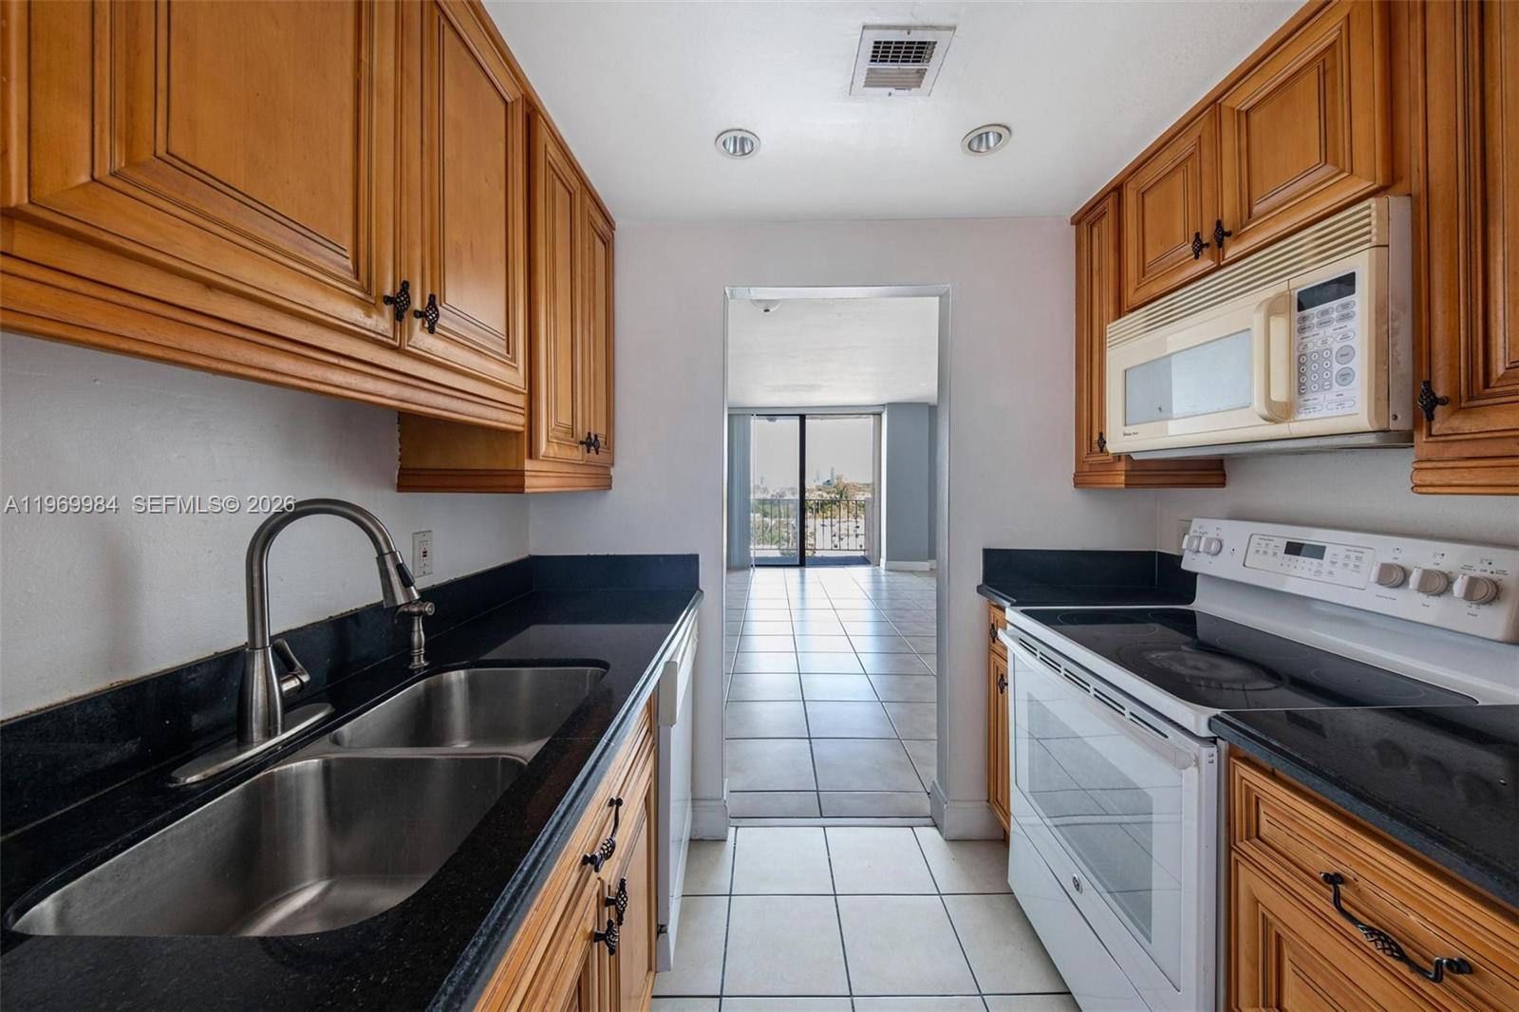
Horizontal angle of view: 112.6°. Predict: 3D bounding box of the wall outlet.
[{"bbox_3d":[-0.842,0.121,1.273,0.008,0.116,0.074,0,3,1],"label":"wall outlet"}]

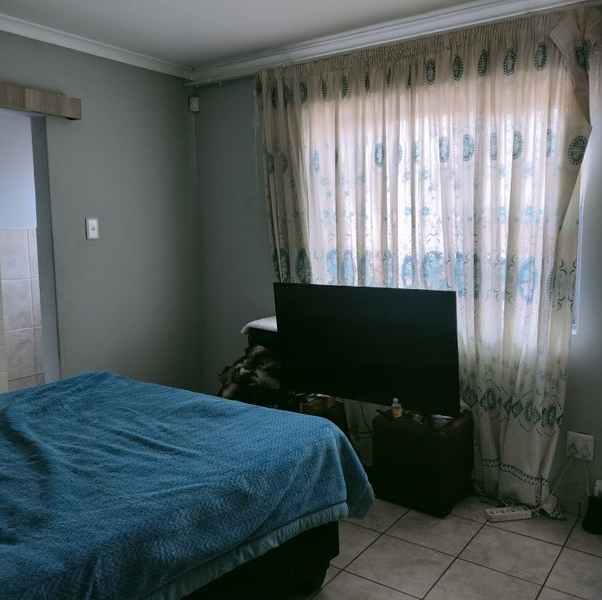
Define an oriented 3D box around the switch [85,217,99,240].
[{"bbox_3d":[-1.195,-0.407,3.597,0.012,0.120,0.077,4,8,35],"label":"switch"}]

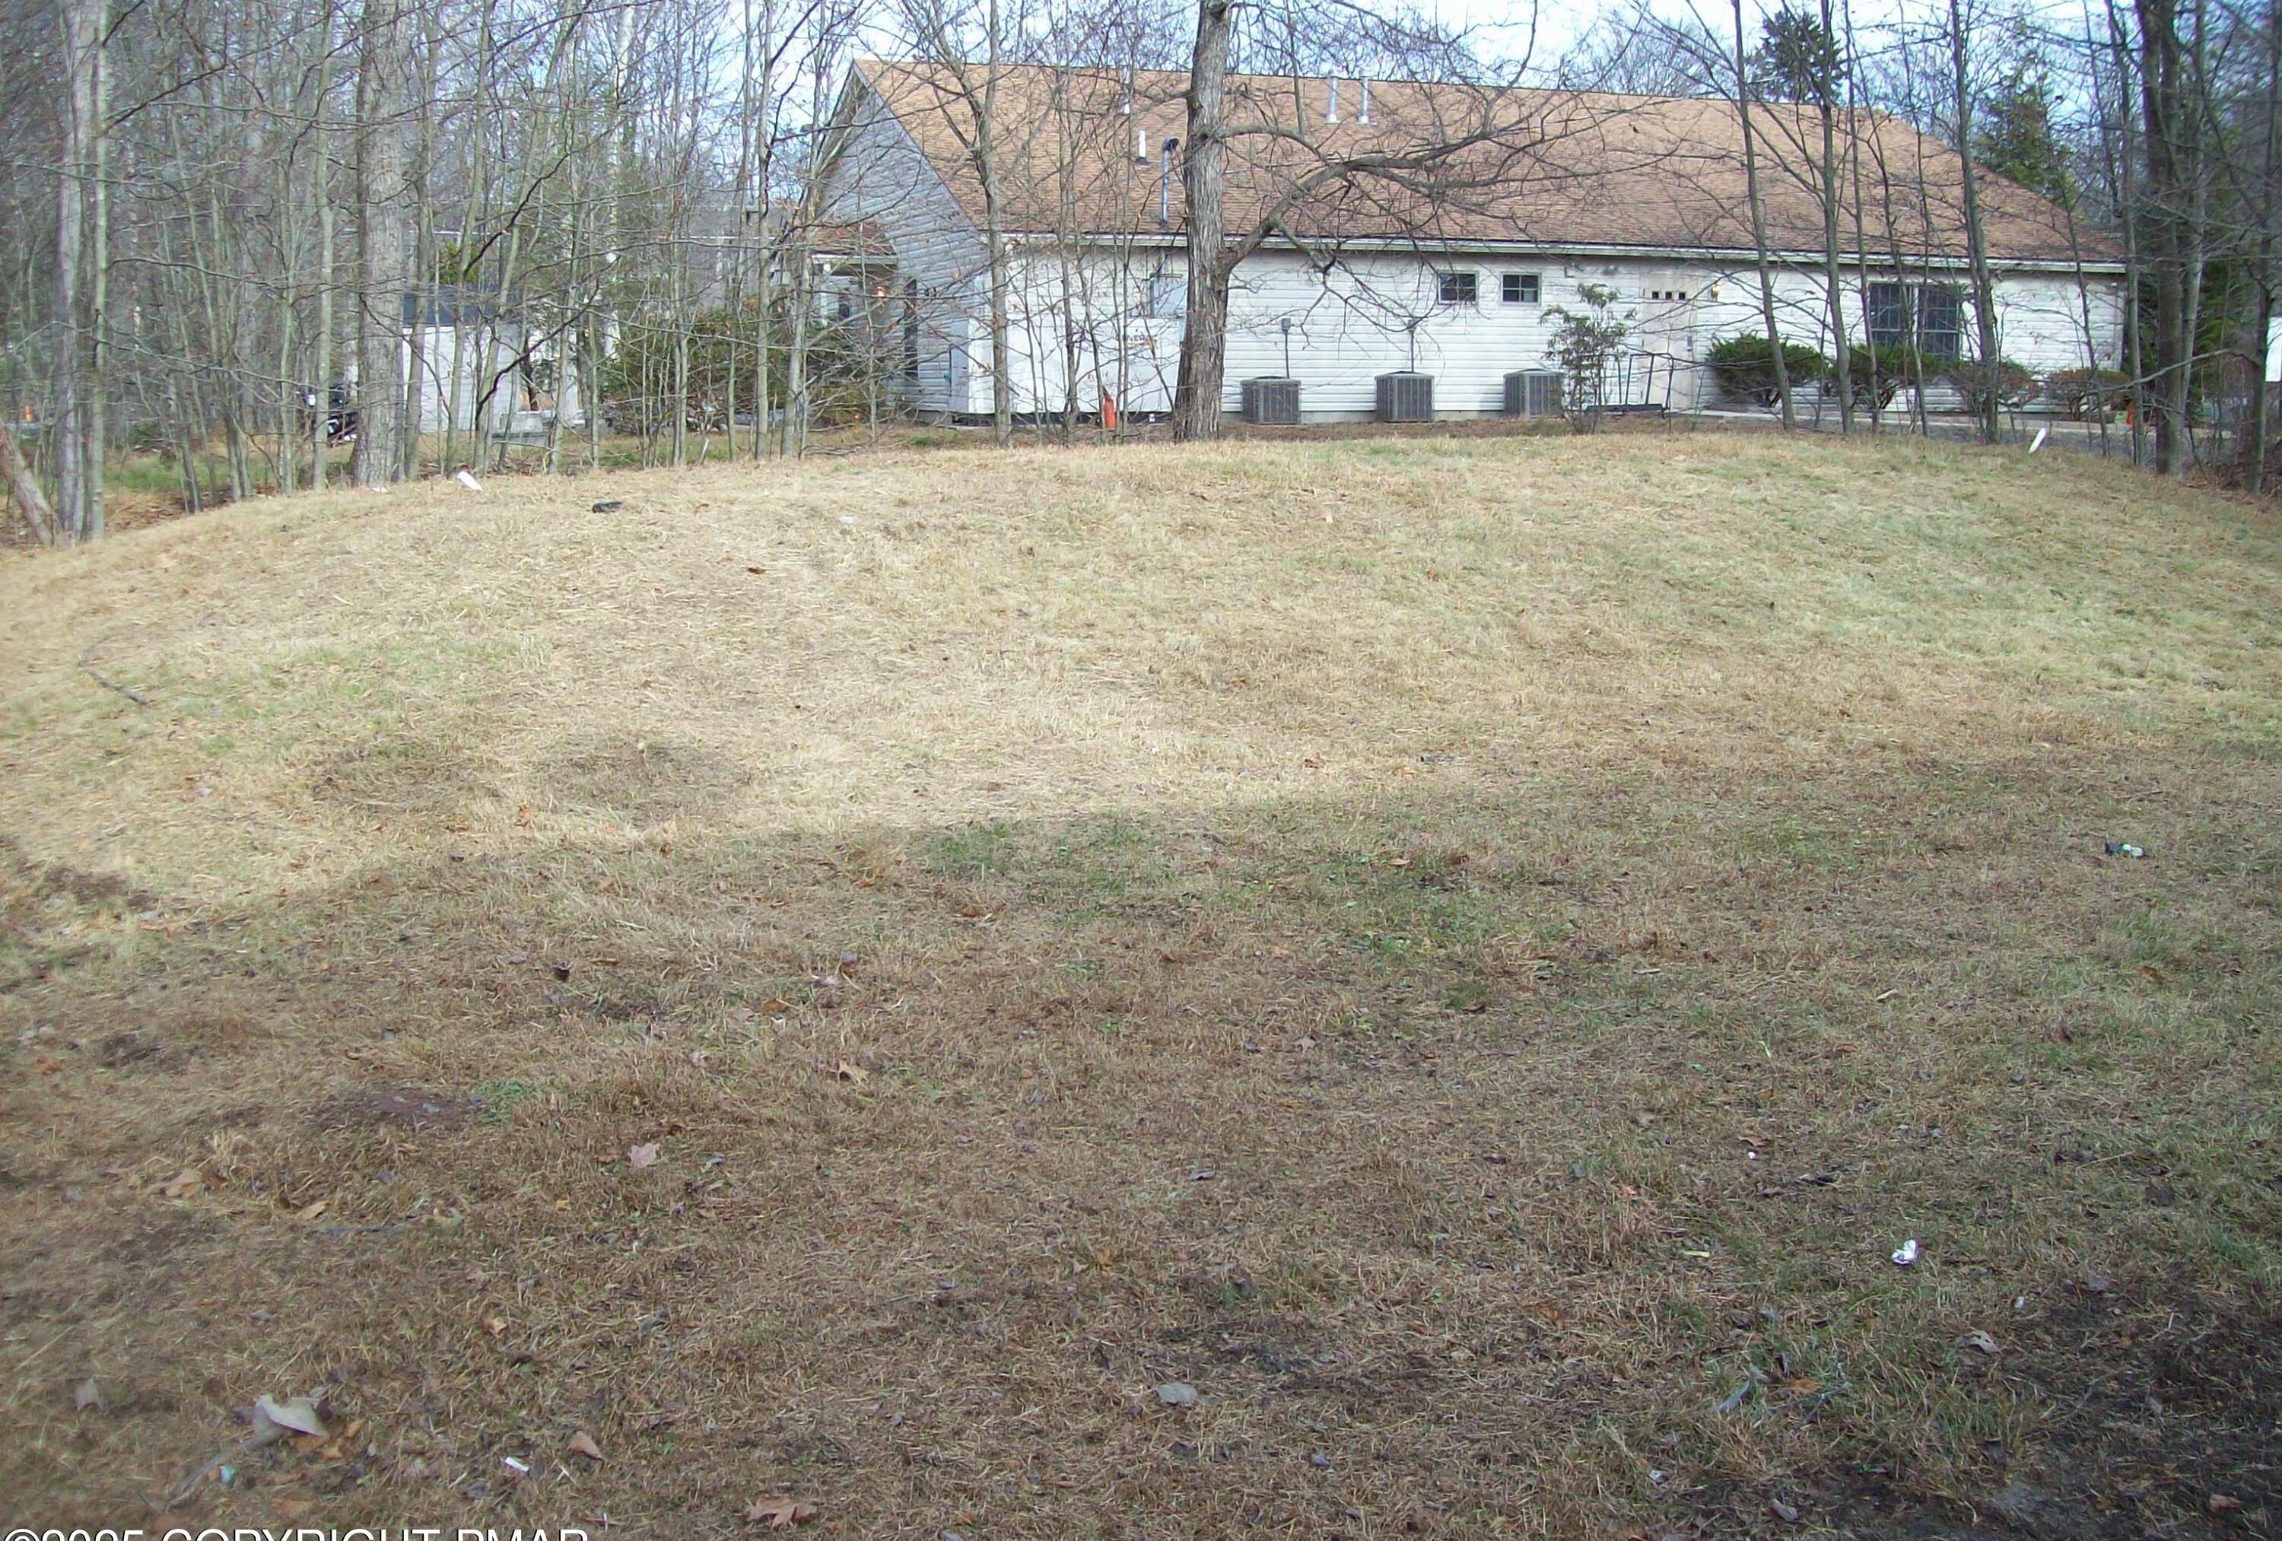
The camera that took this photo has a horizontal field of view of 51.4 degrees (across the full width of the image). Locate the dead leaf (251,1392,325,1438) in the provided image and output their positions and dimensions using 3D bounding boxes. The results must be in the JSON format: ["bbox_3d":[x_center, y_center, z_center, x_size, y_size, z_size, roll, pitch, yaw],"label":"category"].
[{"bbox_3d":[-1.195,0.908,3.334,0.100,0.035,0.080,-3,10,-20],"label":"dead leaf"}]

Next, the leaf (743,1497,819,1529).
[{"bbox_3d":[-0.470,0.968,3.094,0.100,0.023,0.058,-1,10,-9],"label":"leaf"}]

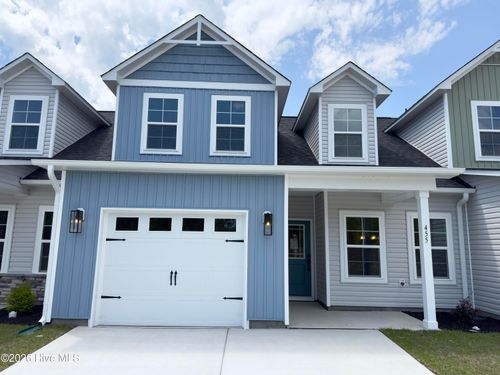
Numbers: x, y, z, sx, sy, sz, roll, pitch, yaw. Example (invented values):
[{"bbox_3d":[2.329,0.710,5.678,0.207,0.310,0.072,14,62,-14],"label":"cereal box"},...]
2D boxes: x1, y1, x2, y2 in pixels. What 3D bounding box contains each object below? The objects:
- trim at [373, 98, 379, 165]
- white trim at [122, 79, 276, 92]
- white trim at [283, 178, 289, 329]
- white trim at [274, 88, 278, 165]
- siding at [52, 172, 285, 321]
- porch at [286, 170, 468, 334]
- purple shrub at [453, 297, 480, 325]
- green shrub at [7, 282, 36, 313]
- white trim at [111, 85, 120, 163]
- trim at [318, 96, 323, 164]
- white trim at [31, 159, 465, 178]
[{"bbox_3d":[3.507,-1.578,9.654,0.069,1.972,0.080,1,-9,-2],"label":"trim"},{"bbox_3d":[-1.417,-2.819,9.553,4.250,0.191,0.050,1,-9,-2],"label":"white trim"},{"bbox_3d":[0.707,1.168,6.711,0.071,2.859,0.080,1,-9,-2],"label":"white trim"},{"bbox_3d":[0.726,-1.628,9.509,0.077,2.102,0.080,1,-9,-2],"label":"white trim"},{"bbox_3d":[-1.466,1.086,6.654,4.286,2.764,0.140,1,-9,-2],"label":"siding"},{"bbox_3d":[2.417,1.298,7.508,3.510,3.020,2.350,1,-9,-2],"label":"porch"},{"bbox_3d":[4.672,2.614,7.490,0.540,0.480,0.520,1,-9,-2],"label":"purple shrub"},{"bbox_3d":[-4.978,2.387,7.554,0.540,0.595,0.560,1,-9,-2],"label":"green shrub"},{"bbox_3d":[-3.586,-1.730,9.365,0.073,2.093,0.080,1,-9,-2],"label":"white trim"},{"bbox_3d":[1.947,-1.572,9.596,0.073,1.922,0.080,1,-9,-2],"label":"trim"},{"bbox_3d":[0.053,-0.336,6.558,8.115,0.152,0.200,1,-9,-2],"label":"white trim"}]

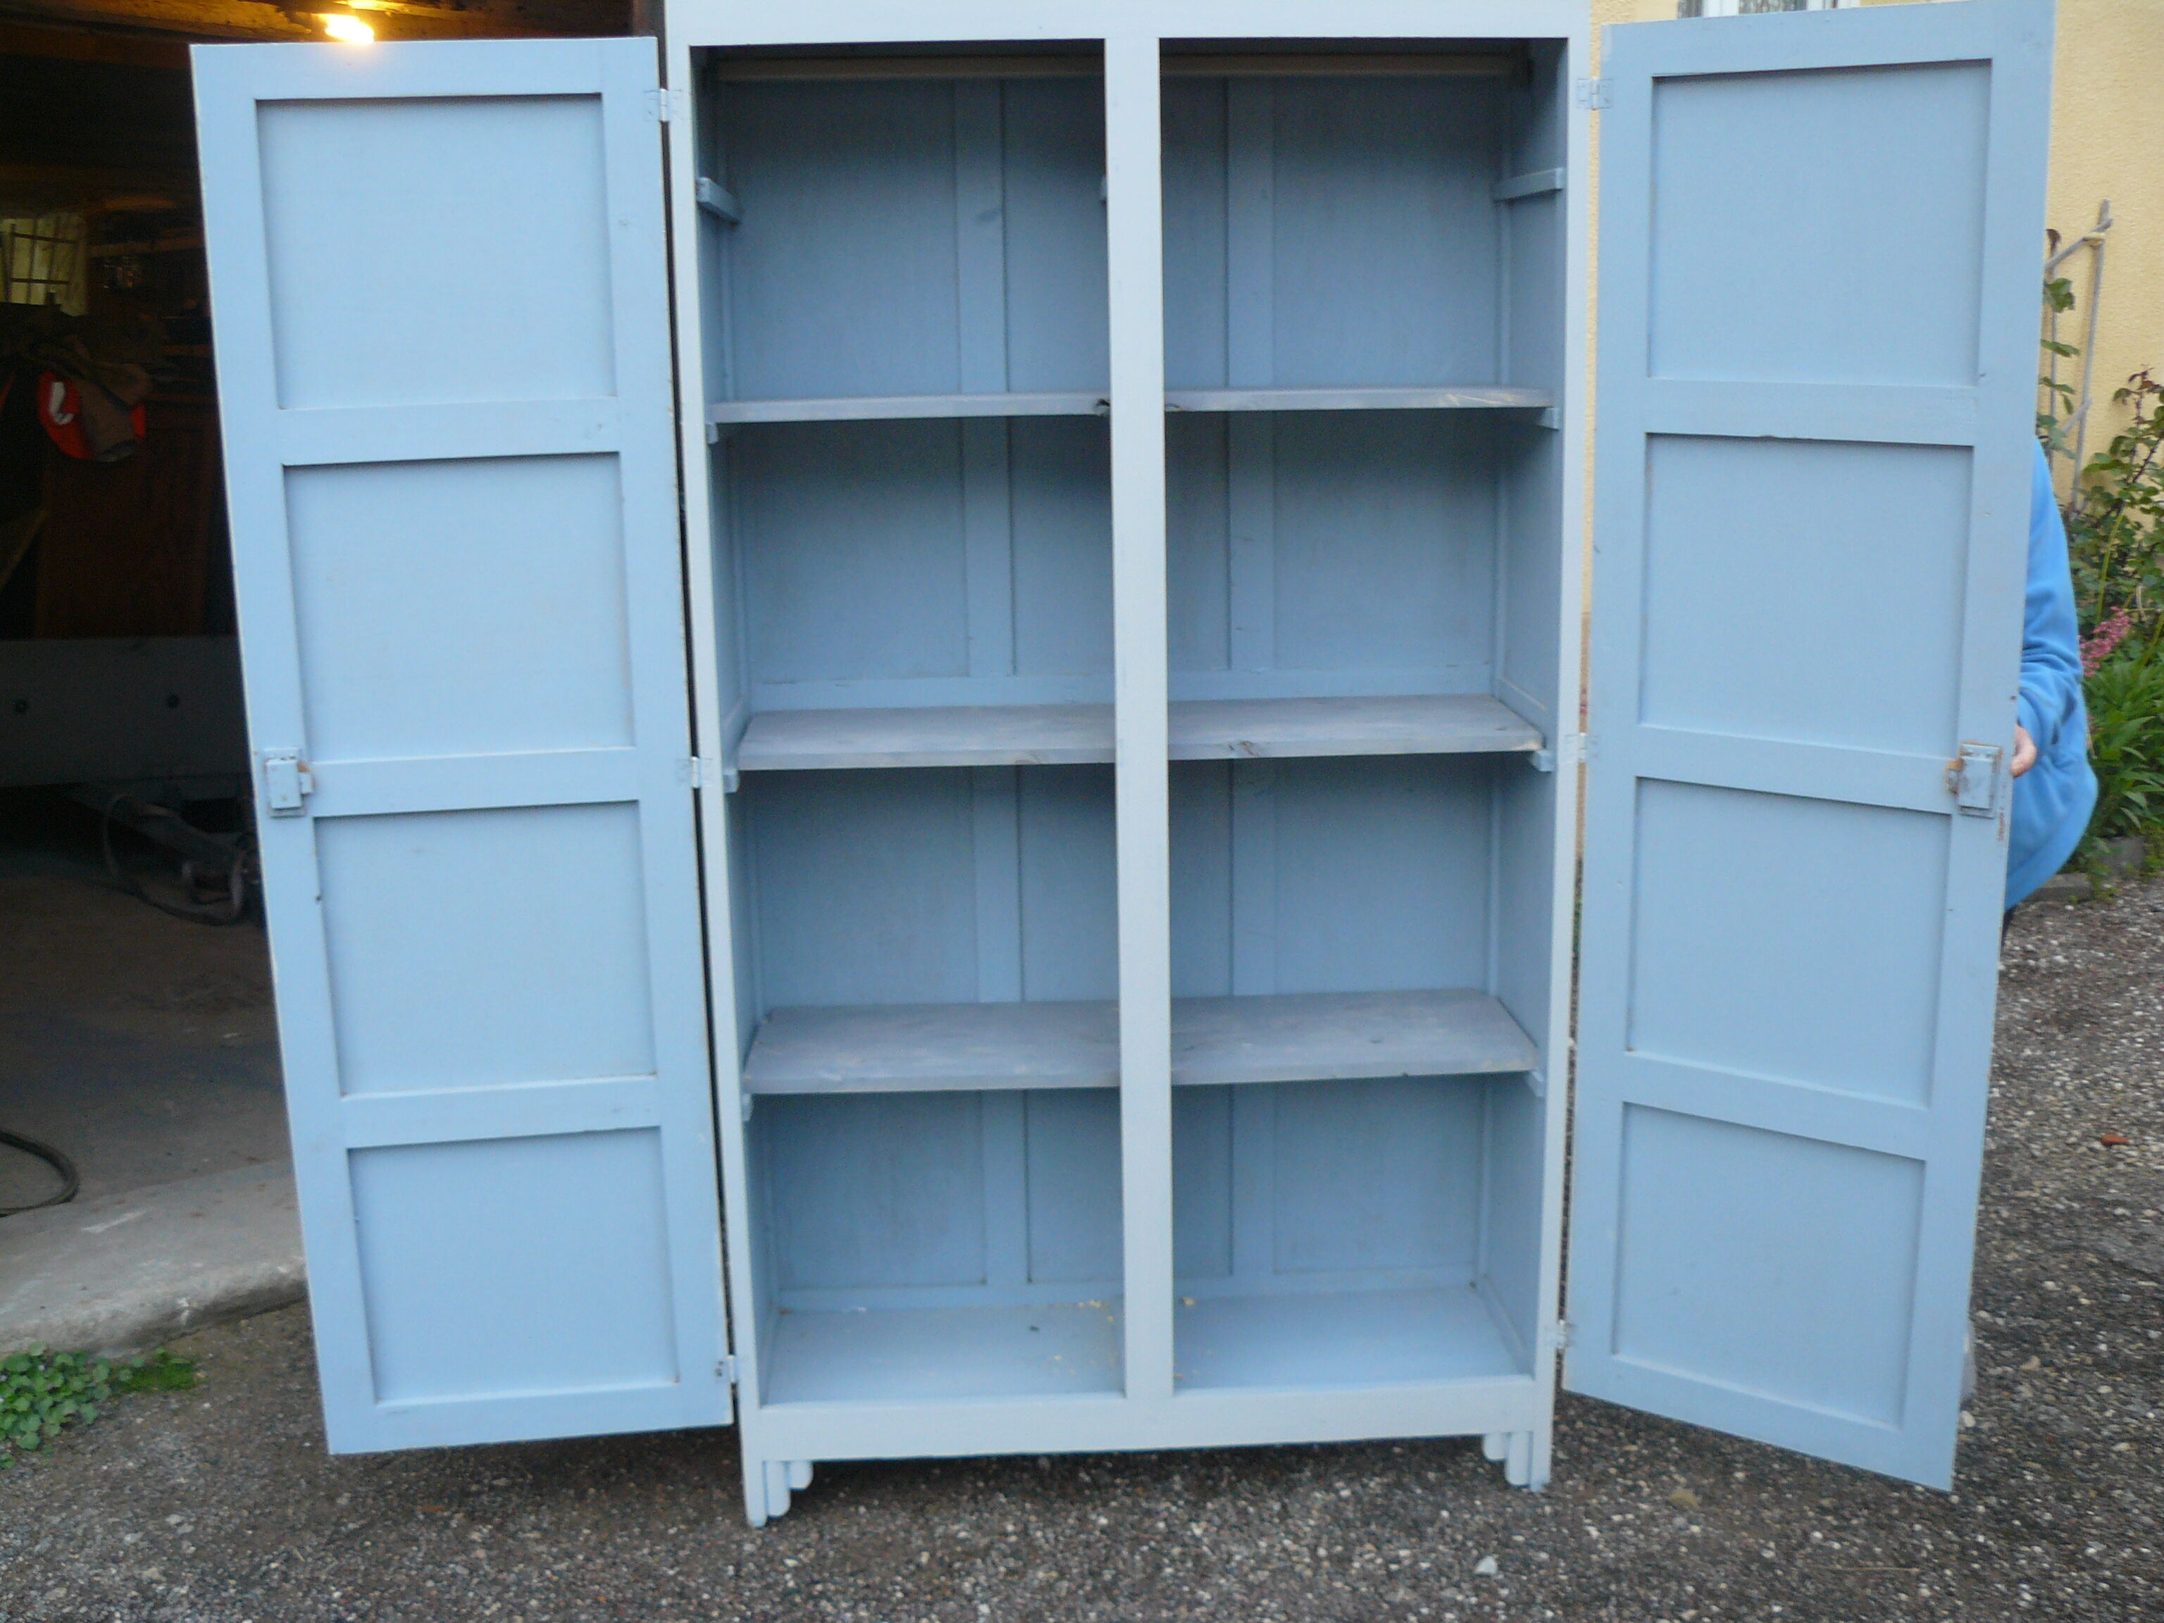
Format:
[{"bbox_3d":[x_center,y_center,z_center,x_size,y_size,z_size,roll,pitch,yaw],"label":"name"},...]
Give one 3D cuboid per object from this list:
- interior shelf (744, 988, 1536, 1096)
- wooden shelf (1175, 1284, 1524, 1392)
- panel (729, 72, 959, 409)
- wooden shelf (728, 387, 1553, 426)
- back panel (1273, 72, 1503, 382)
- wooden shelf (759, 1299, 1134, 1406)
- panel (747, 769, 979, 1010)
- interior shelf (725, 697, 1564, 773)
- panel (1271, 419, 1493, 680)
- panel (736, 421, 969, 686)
[{"bbox_3d":[0.072,0.305,3.014,1.004,0.019,0.330,-2,11,-2],"label":"interior shelf"},{"bbox_3d":[0.341,0.739,3.127,0.485,0.022,0.293,-2,13,-2],"label":"wooden shelf"},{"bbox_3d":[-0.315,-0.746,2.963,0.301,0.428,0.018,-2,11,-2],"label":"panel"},{"bbox_3d":[0.057,-0.518,2.842,1.020,0.020,0.283,-2,13,-2],"label":"wooden shelf"},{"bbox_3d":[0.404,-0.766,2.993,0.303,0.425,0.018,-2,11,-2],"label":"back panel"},{"bbox_3d":[-0.180,0.753,3.107,0.493,0.022,0.293,-2,13,-2],"label":"wooden shelf"},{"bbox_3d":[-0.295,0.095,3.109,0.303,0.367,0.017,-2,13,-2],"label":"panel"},{"bbox_3d":[0.066,-0.105,2.924,1.002,0.019,0.345,-2,11,-2],"label":"interior shelf"},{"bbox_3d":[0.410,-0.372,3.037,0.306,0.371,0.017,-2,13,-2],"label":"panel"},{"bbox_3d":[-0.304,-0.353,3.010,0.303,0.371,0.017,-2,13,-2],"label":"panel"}]

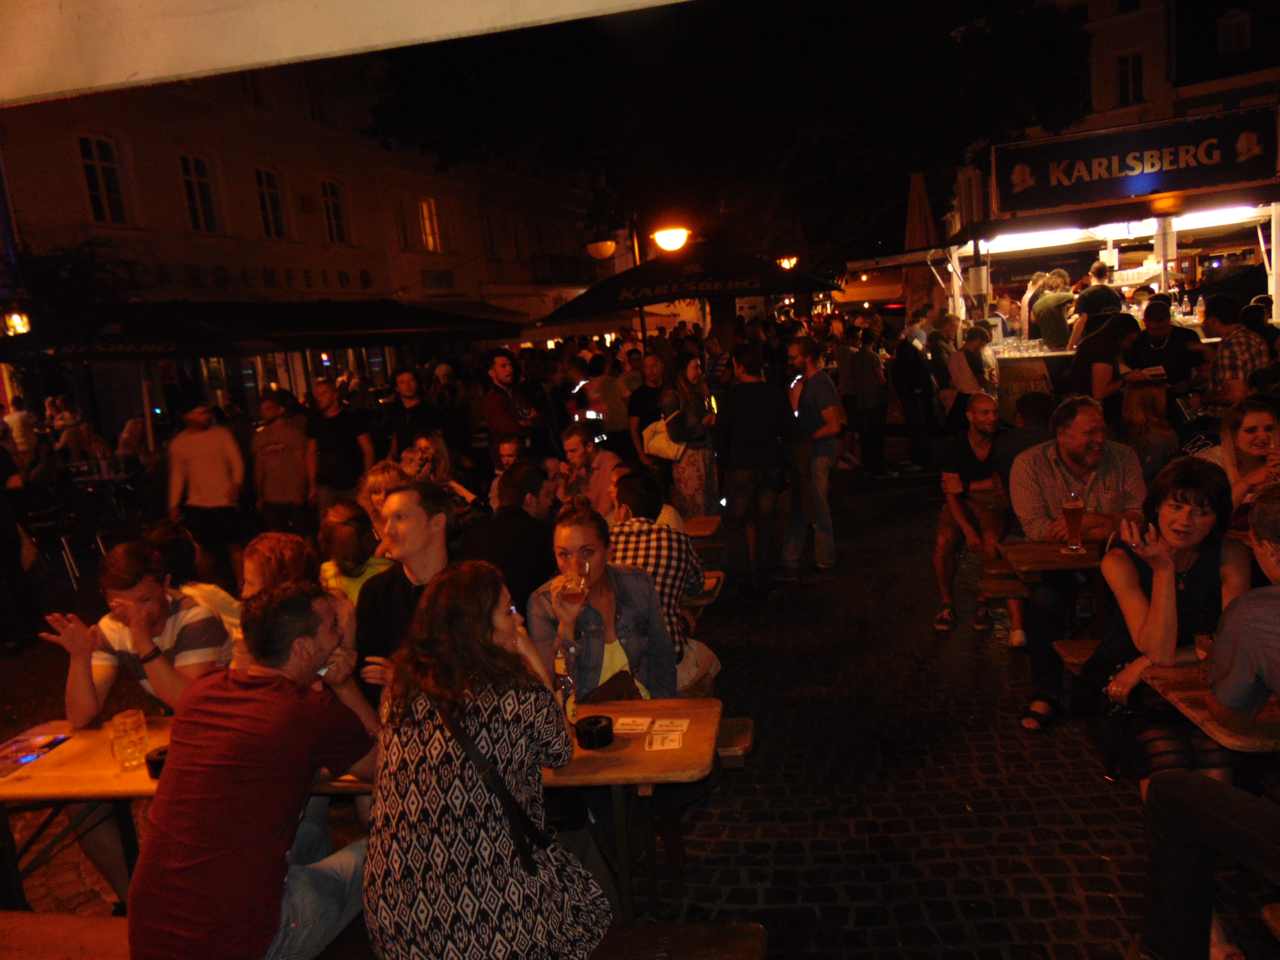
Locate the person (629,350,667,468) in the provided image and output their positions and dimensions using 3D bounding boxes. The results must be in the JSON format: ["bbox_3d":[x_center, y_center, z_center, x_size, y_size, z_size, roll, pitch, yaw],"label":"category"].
[{"bbox_3d":[0.174,-0.115,7.182,0.520,1.760,0.360,-8,9,-9],"label":"person"}]

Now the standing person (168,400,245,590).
[{"bbox_3d":[-3.854,0.149,8.429,0.600,1.720,0.380,-8,9,-12],"label":"standing person"}]

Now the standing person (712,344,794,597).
[{"bbox_3d":[0.799,-0.074,6.500,0.570,1.750,0.380,-8,8,-8],"label":"standing person"}]

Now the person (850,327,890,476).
[{"bbox_3d":[2.812,-0.953,11.050,0.470,1.740,0.380,0,10,40],"label":"person"}]

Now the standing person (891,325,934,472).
[{"bbox_3d":[3.085,-0.915,10.476,0.500,1.680,0.420,-13,11,-36],"label":"standing person"}]

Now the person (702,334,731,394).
[{"bbox_3d":[0.891,-0.682,10.031,0.480,1.740,0.350,-1,10,30],"label":"person"}]

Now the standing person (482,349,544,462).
[{"bbox_3d":[-0.993,-0.159,7.600,0.420,1.830,0.520,0,10,41],"label":"standing person"}]

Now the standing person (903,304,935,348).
[{"bbox_3d":[3.517,-1.258,11.533,0.360,1.770,0.500,-11,10,-27],"label":"standing person"}]

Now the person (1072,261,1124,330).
[{"bbox_3d":[4.550,-1.262,9.134,0.520,1.780,0.380,-8,9,-14],"label":"person"}]

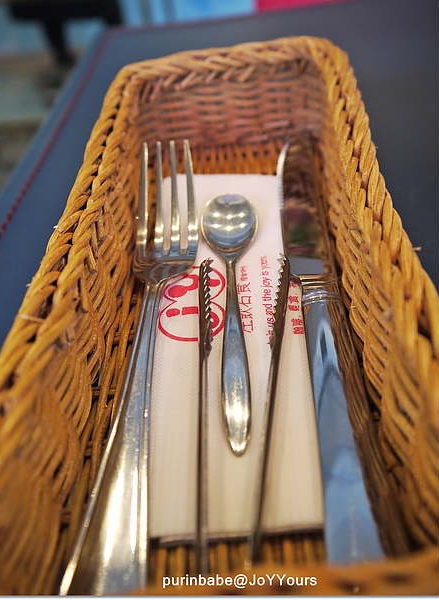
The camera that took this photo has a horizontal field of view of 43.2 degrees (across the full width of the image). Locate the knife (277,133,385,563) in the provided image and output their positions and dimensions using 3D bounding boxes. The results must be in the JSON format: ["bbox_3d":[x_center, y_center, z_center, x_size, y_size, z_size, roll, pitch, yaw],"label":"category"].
[{"bbox_3d":[0.040,-0.005,0.231,0.021,0.014,0.219,-1,51,2],"label":"knife"}]

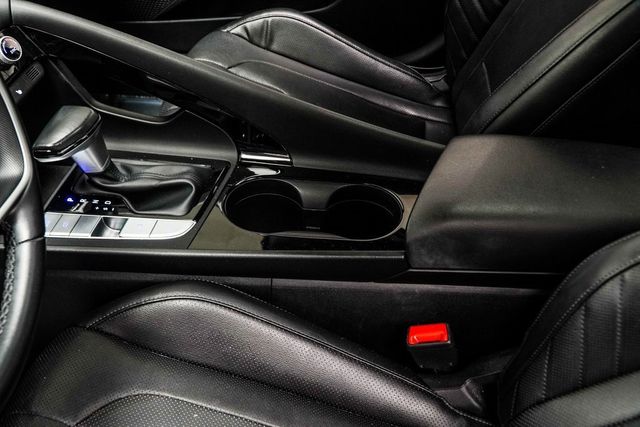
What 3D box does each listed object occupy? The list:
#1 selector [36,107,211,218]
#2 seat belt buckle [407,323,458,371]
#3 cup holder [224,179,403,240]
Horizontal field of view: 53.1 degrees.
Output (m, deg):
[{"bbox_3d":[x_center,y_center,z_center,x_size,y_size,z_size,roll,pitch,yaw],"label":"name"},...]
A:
[{"bbox_3d":[-0.188,-0.057,0.636,0.142,0.104,0.082,3,45,3],"label":"selector"},{"bbox_3d":[0.111,0.134,0.628,0.043,0.053,0.027,-9,43,14],"label":"seat belt buckle"},{"bbox_3d":[-0.007,0.021,0.680,0.184,0.070,0.083,3,45,3],"label":"cup holder"}]

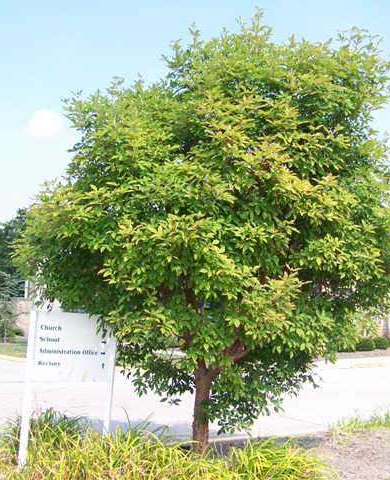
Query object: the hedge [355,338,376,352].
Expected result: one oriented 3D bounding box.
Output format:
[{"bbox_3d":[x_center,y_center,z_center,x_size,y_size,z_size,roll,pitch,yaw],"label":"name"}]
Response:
[{"bbox_3d":[7.611,4.695,28.800,0.900,0.620,0.900,2,-6,0],"label":"hedge"}]

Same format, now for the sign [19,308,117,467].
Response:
[{"bbox_3d":[-1.256,1.459,6.400,0.870,1.520,0.080,4,-6,-16],"label":"sign"}]

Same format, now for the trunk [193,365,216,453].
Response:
[{"bbox_3d":[0.085,1.784,6.850,0.230,0.970,0.200,2,-6,0],"label":"trunk"}]

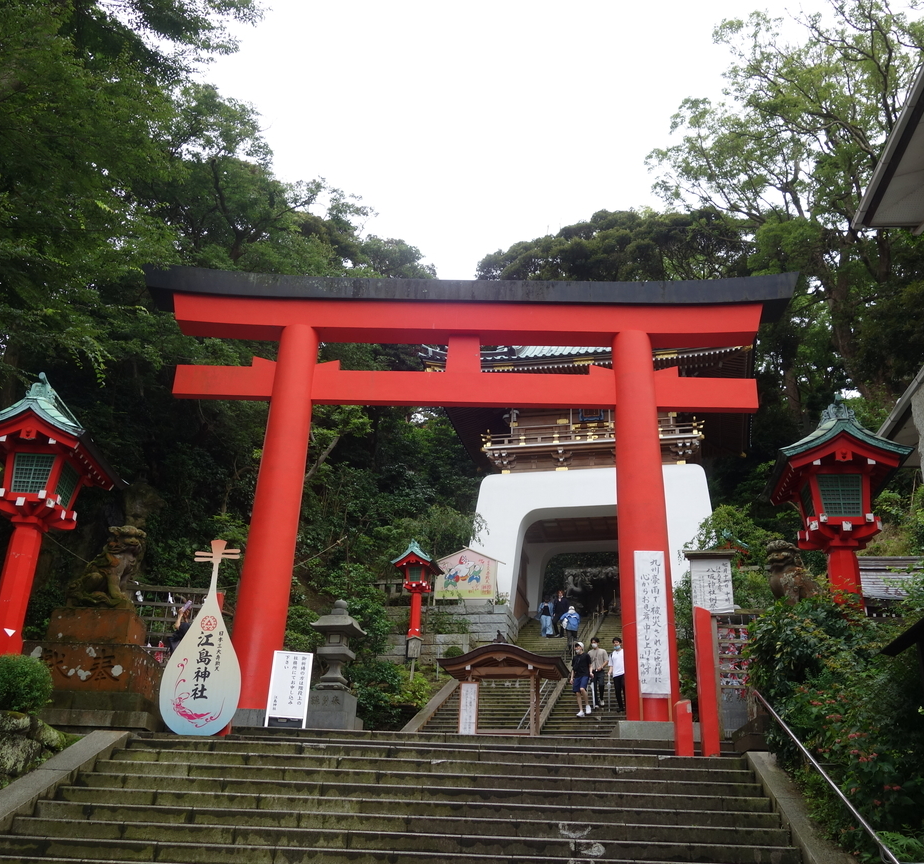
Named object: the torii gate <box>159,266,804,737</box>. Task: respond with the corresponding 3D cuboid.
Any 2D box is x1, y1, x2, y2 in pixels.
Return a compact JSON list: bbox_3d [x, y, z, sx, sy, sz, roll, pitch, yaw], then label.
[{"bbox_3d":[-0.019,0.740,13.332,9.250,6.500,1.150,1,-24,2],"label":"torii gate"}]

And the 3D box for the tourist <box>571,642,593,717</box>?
[{"bbox_3d":[2.782,5.741,23.468,0.550,1.729,0.480,-10,-28,25],"label":"tourist"}]

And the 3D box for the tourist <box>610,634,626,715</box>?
[{"bbox_3d":[3.709,5.678,23.672,0.520,1.760,0.380,-3,-25,13],"label":"tourist"}]

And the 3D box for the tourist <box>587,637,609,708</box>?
[{"bbox_3d":[3.282,5.764,24.205,0.530,1.702,0.420,-4,-26,14],"label":"tourist"}]

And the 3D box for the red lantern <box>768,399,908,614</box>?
[{"bbox_3d":[3.990,1.397,10.544,1.370,3.600,1.400,0,-24,6],"label":"red lantern"}]

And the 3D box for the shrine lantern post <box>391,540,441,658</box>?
[{"bbox_3d":[-1.447,5.278,32.626,1.320,3.290,1.450,-4,-26,15],"label":"shrine lantern post"}]

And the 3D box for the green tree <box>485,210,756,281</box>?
[{"bbox_3d":[9.553,-10.393,65.092,16.500,10.500,12.000,0,-25,7],"label":"green tree"}]

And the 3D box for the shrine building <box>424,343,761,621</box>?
[{"bbox_3d":[5.910,1.918,43.996,13.068,15.000,10.790,-3,-25,13],"label":"shrine building"}]

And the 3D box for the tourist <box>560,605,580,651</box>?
[{"bbox_3d":[3.575,6.461,32.882,0.580,1.580,0.500,-4,-25,13],"label":"tourist"}]

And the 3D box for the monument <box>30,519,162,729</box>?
[{"bbox_3d":[-4.483,2.536,12.800,1.750,2.720,1.750,1,-24,2],"label":"monument"}]

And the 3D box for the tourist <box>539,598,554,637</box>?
[{"bbox_3d":[3.069,6.688,36.594,0.530,1.537,0.380,-3,-25,13],"label":"tourist"}]

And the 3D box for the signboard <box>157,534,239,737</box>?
[{"bbox_3d":[-2.947,2.337,11.698,0.930,2.270,0.120,1,-24,2],"label":"signboard"}]

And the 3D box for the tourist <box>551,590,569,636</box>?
[{"bbox_3d":[3.448,6.393,35.386,0.550,1.700,0.400,-2,-25,10],"label":"tourist"}]

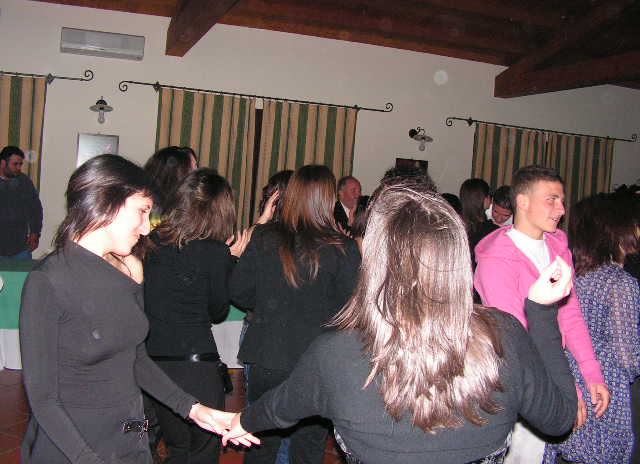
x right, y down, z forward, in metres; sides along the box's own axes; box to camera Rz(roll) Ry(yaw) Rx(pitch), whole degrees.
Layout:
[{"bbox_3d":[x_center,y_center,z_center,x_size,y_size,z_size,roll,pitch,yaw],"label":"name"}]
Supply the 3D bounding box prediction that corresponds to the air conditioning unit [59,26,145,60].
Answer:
[{"bbox_3d":[-2.303,-1.982,7.101,0.825,0.240,0.200,2,4,-21],"label":"air conditioning unit"}]

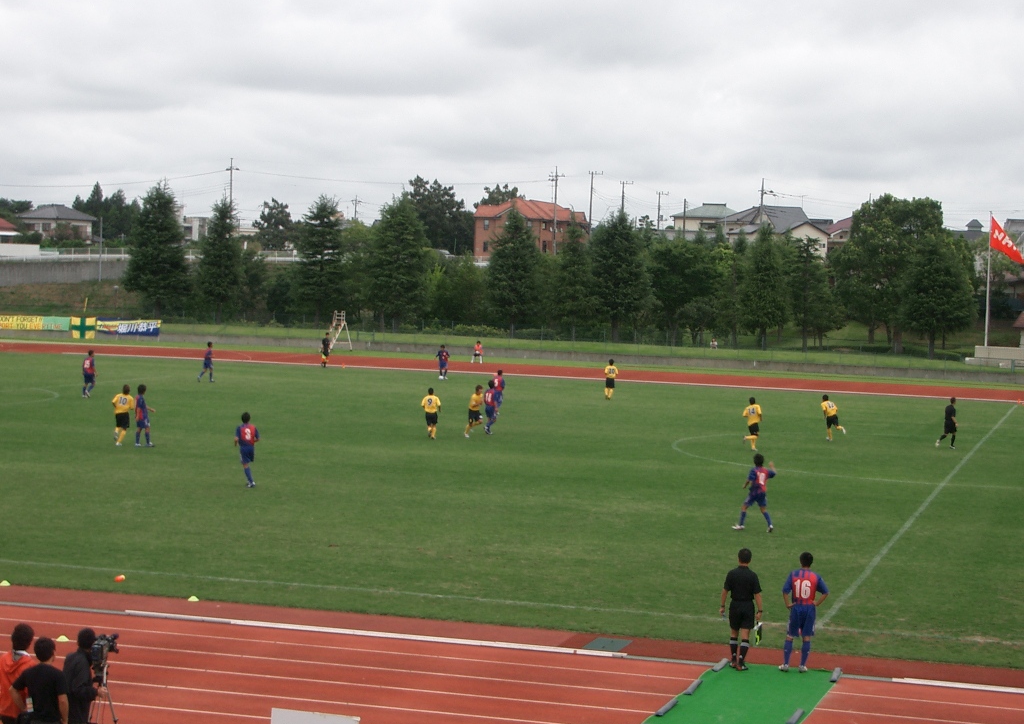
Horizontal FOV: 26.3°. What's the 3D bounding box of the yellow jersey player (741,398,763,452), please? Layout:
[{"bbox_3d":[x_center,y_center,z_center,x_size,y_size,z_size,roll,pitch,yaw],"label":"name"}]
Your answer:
[{"bbox_3d":[7.570,1.960,69.044,0.600,1.690,0.620,3,3,13],"label":"yellow jersey player"}]

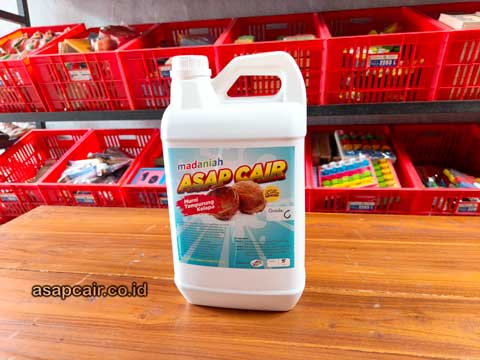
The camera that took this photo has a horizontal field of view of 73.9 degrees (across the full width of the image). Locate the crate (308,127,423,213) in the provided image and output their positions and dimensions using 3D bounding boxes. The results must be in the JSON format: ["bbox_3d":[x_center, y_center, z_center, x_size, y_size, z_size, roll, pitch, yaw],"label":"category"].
[{"bbox_3d":[0.482,-0.014,1.415,0.380,0.251,0.491,0,37,9],"label":"crate"}]

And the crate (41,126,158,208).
[{"bbox_3d":[-0.633,-0.021,1.590,0.380,0.251,0.491,0,37,9],"label":"crate"}]

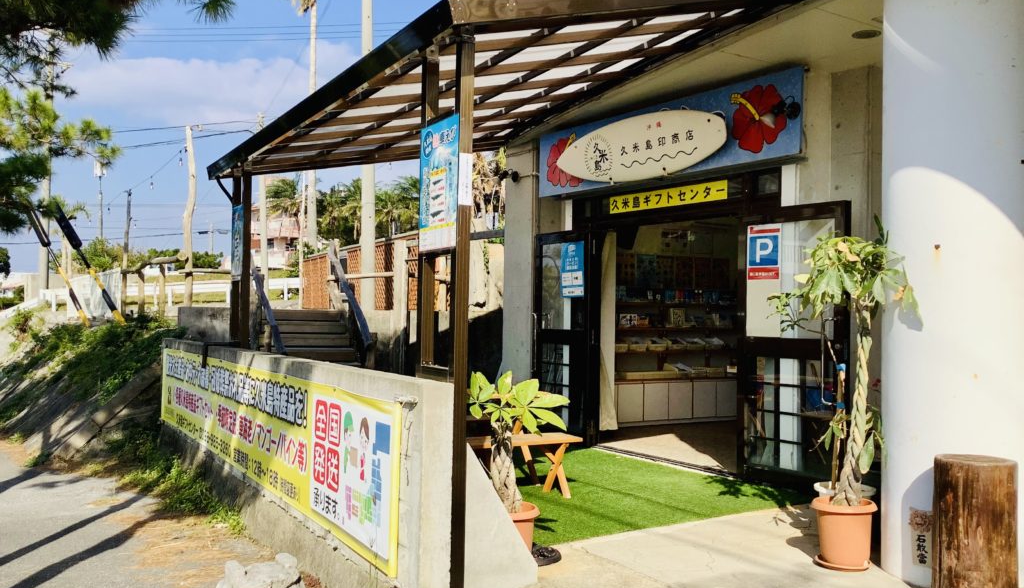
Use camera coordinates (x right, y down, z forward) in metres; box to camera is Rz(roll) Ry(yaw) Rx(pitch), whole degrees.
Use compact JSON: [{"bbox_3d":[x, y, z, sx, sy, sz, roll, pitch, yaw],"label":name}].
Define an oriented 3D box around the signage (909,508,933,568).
[{"bbox_3d":[1.956,1.165,4.370,0.030,0.290,0.130,2,-2,-44],"label":"signage"}]

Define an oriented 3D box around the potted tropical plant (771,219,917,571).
[{"bbox_3d":[1.773,0.505,4.878,0.660,1.820,0.700,2,-1,-33],"label":"potted tropical plant"}]

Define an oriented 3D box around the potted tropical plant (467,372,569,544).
[{"bbox_3d":[0.021,0.867,4.563,0.500,0.980,0.520,1,-1,0],"label":"potted tropical plant"}]

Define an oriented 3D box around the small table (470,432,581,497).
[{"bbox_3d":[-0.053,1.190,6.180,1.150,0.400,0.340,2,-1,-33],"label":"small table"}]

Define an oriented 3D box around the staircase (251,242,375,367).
[{"bbox_3d":[-2.812,0.403,12.910,1.600,2.160,1.400,2,-1,-33],"label":"staircase"}]

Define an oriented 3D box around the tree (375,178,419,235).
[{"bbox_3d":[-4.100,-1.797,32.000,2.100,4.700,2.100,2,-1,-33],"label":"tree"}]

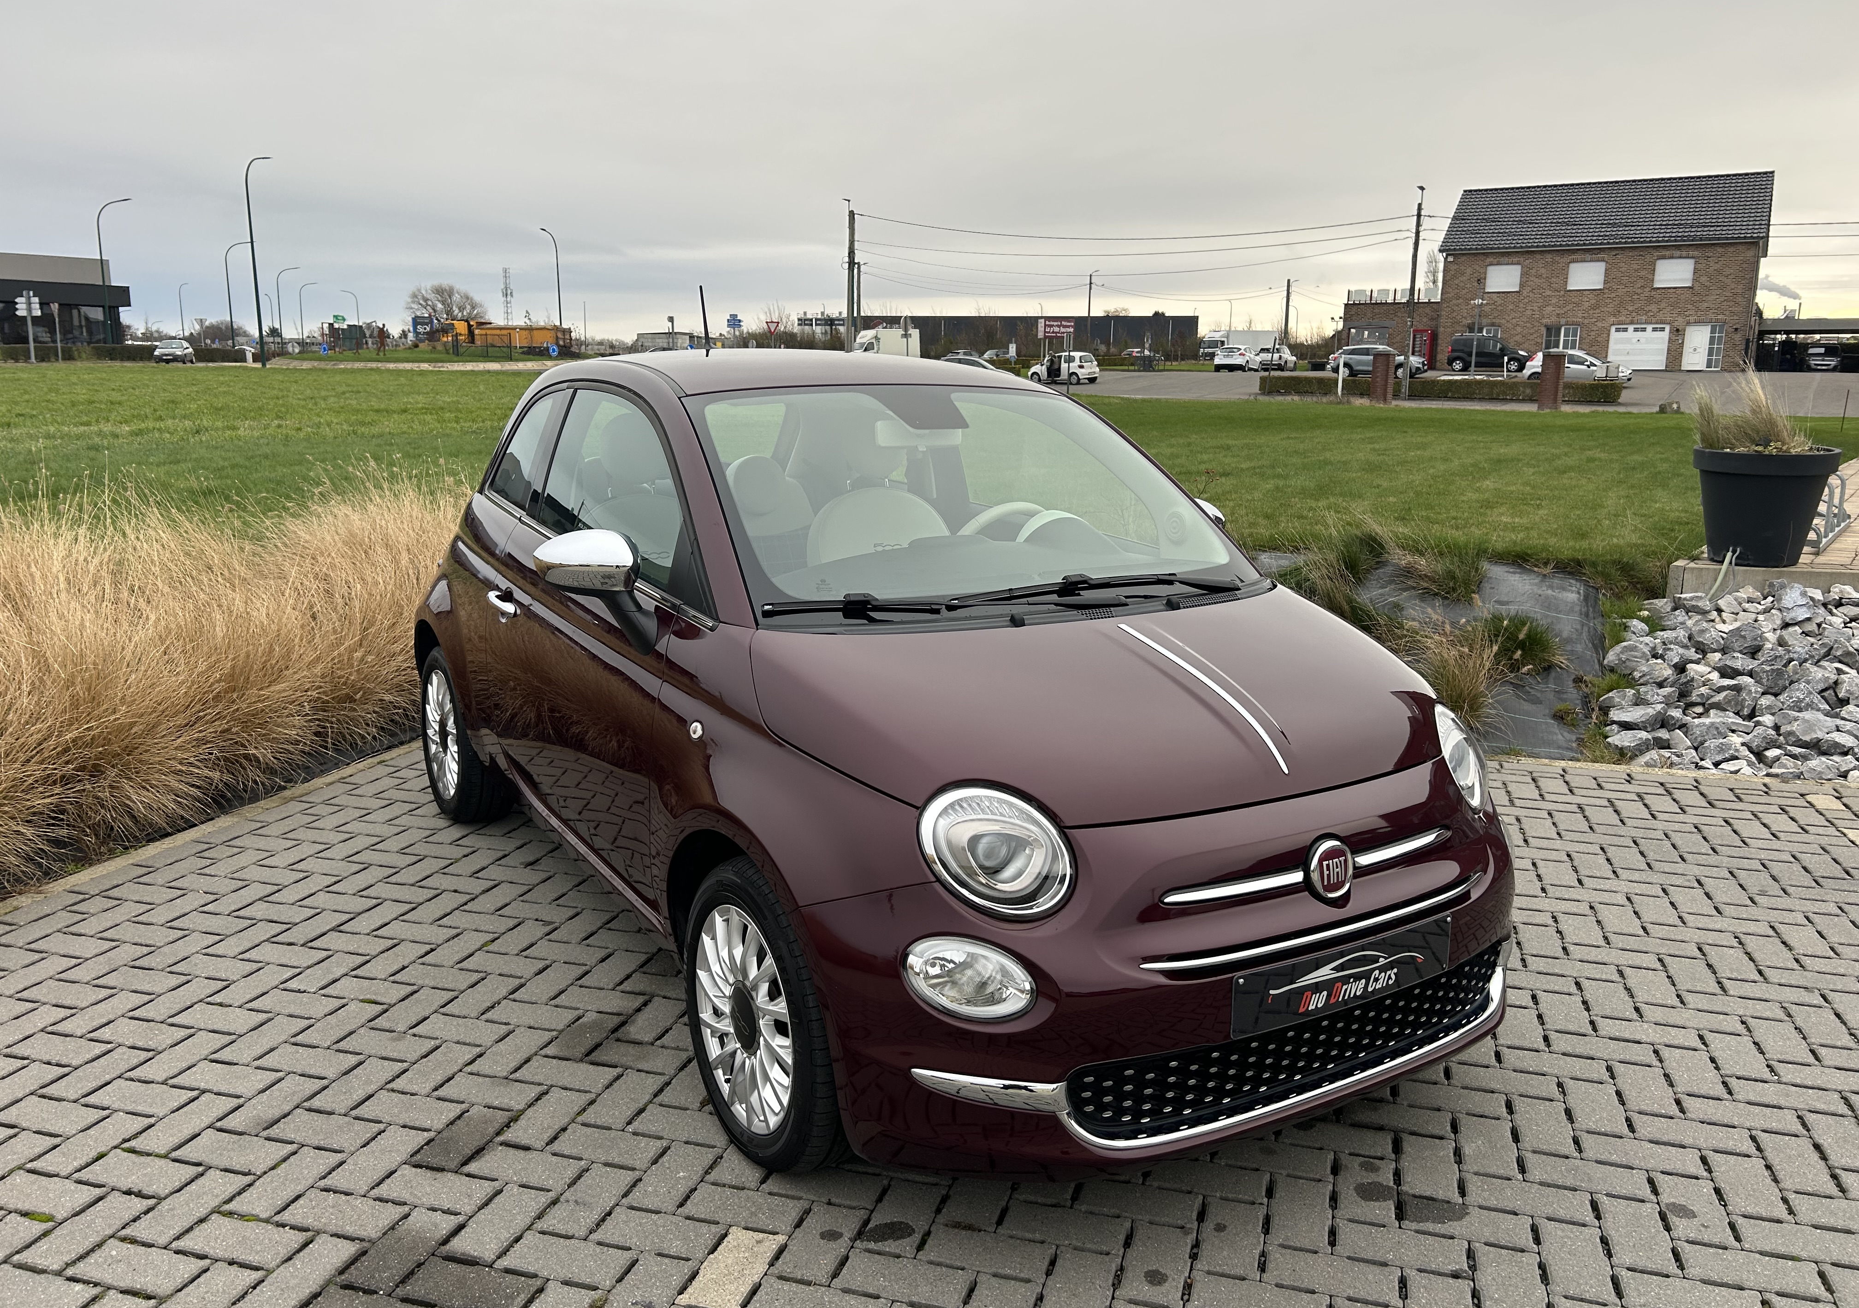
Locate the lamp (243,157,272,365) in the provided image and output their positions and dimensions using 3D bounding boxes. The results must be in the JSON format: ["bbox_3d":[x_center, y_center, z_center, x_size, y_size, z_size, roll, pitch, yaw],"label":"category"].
[{"bbox_3d":[-35.992,-21.411,76.189,0.300,10.900,2.300,3,13,14],"label":"lamp"}]

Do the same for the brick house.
[{"bbox_3d":[32.817,-19.788,73.438,19.020,9.420,9.920,7,14,29],"label":"brick house"}]

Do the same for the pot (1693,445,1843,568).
[{"bbox_3d":[5.314,-0.943,8.943,0.815,0.705,0.815,0,12,0],"label":"pot"}]

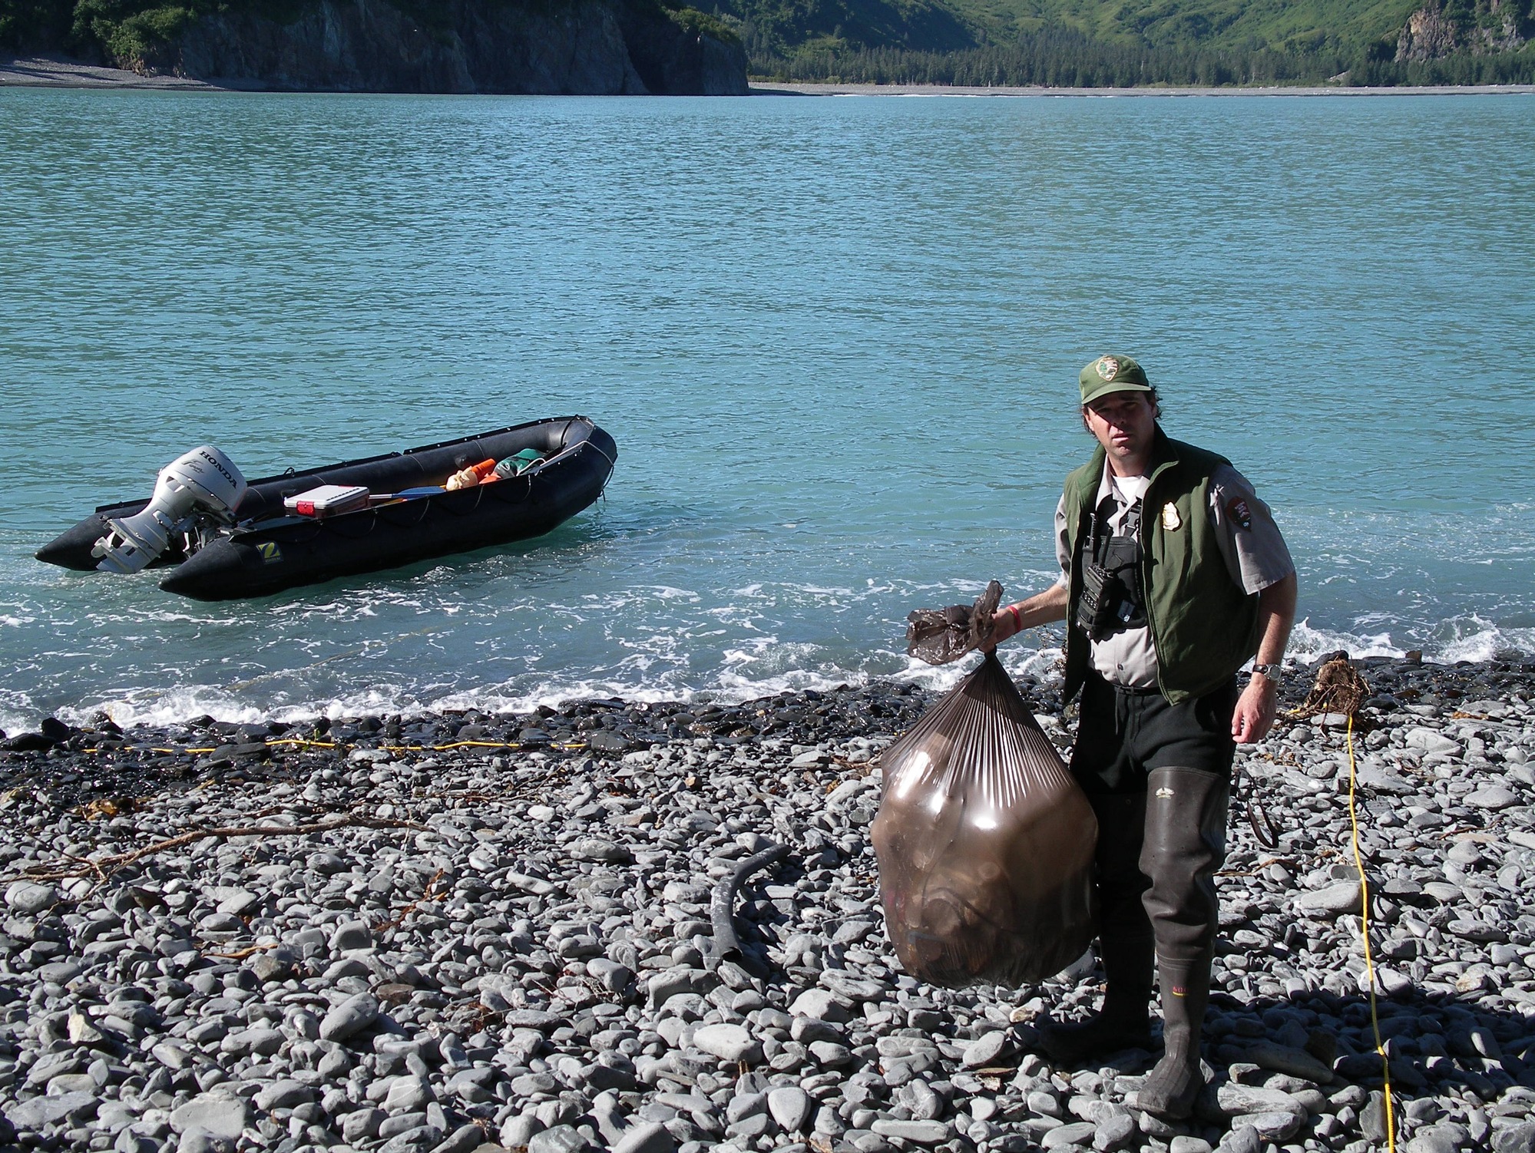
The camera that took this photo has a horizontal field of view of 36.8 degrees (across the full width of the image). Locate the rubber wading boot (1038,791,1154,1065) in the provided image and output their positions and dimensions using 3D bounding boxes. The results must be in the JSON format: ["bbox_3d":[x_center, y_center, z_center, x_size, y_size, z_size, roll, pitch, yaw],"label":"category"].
[{"bbox_3d":[0.860,0.877,5.882,0.320,0.760,0.200,-1,12,-5],"label":"rubber wading boot"}]

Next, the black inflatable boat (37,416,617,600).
[{"bbox_3d":[-2.986,-0.655,17.534,2.000,0.900,4.800,11,18,42],"label":"black inflatable boat"}]

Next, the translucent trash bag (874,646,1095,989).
[{"bbox_3d":[0.521,0.581,5.523,0.500,0.830,0.470,0,12,0],"label":"translucent trash bag"}]

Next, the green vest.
[{"bbox_3d":[0.935,-0.016,5.518,0.480,0.670,0.330,6,13,25],"label":"green vest"}]

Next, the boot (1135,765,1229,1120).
[{"bbox_3d":[1.020,0.871,5.625,0.210,0.800,0.340,5,13,21],"label":"boot"}]

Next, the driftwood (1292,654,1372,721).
[{"bbox_3d":[2.898,0.526,11.932,0.400,0.340,0.320,0,12,0],"label":"driftwood"}]

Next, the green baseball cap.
[{"bbox_3d":[0.807,-0.451,5.343,0.175,0.135,0.270,-2,19,13],"label":"green baseball cap"}]

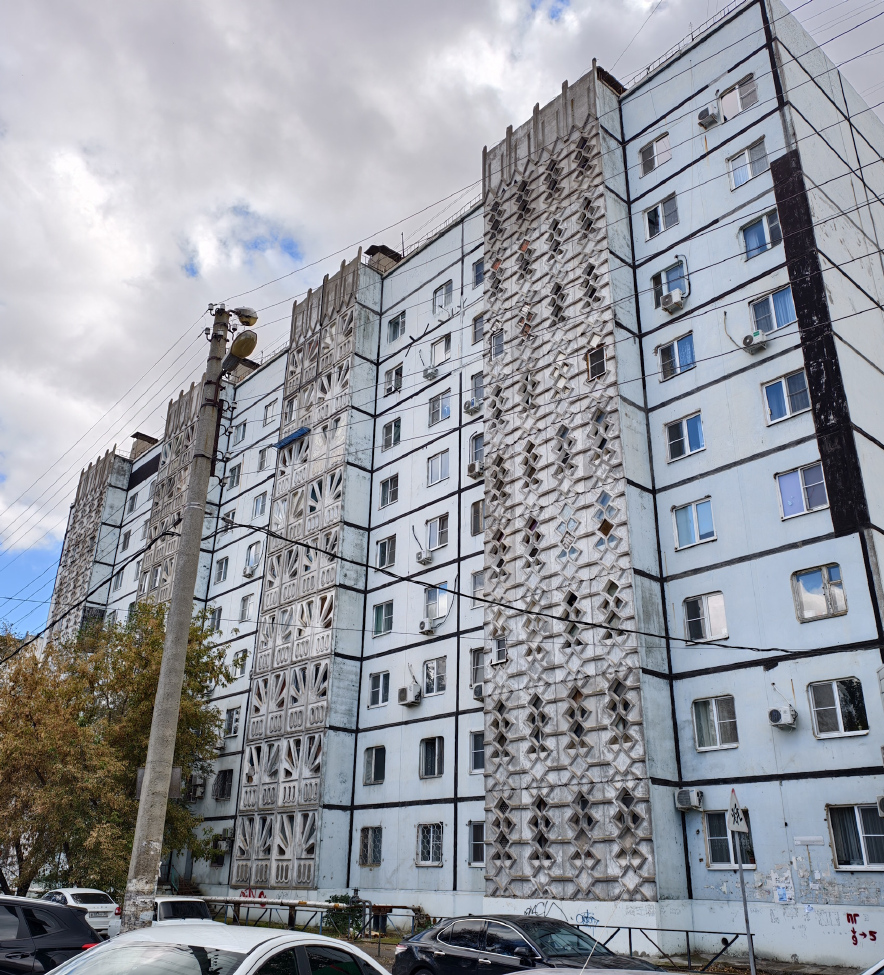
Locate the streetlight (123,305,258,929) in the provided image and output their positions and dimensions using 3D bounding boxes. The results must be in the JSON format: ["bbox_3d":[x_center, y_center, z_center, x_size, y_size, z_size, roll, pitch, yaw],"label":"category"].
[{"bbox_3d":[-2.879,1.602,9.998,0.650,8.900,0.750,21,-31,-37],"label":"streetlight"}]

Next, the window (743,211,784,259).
[{"bbox_3d":[9.729,-7.629,26.208,0.150,1.200,1.177,21,-31,-37],"label":"window"}]

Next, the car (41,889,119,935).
[{"bbox_3d":[-11.650,13.530,27.350,1.700,1.490,4.260,21,-31,-37],"label":"car"}]

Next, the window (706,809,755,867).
[{"bbox_3d":[7.102,8.703,21.303,0.150,1.300,1.220,21,-31,-37],"label":"window"}]

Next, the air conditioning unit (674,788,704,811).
[{"bbox_3d":[6.580,8.296,22.974,0.270,0.470,0.680,21,-31,-37],"label":"air conditioning unit"}]

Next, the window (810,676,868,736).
[{"bbox_3d":[9.400,5.221,20.501,0.150,1.285,1.270,21,-31,-37],"label":"window"}]

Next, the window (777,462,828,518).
[{"bbox_3d":[9.418,0.094,22.535,0.150,1.300,1.220,21,-31,-37],"label":"window"}]

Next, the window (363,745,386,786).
[{"bbox_3d":[-2.540,10.578,32.837,0.150,1.338,1.279,21,-31,-37],"label":"window"}]

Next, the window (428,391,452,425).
[{"bbox_3d":[-0.088,-3.428,37.364,0.150,1.360,1.359,21,-31,-37],"label":"window"}]

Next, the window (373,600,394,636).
[{"bbox_3d":[-2.302,5.293,34.650,0.150,1.300,1.220,21,-31,-37],"label":"window"}]

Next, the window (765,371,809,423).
[{"bbox_3d":[9.475,-2.458,23.685,0.150,1.300,1.220,21,-31,-37],"label":"window"}]

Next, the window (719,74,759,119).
[{"bbox_3d":[9.715,-12.673,28.271,0.150,1.300,1.260,21,-31,-37],"label":"window"}]

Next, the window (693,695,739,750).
[{"bbox_3d":[7.145,6.157,22.467,0.150,1.300,1.200,21,-31,-37],"label":"window"}]

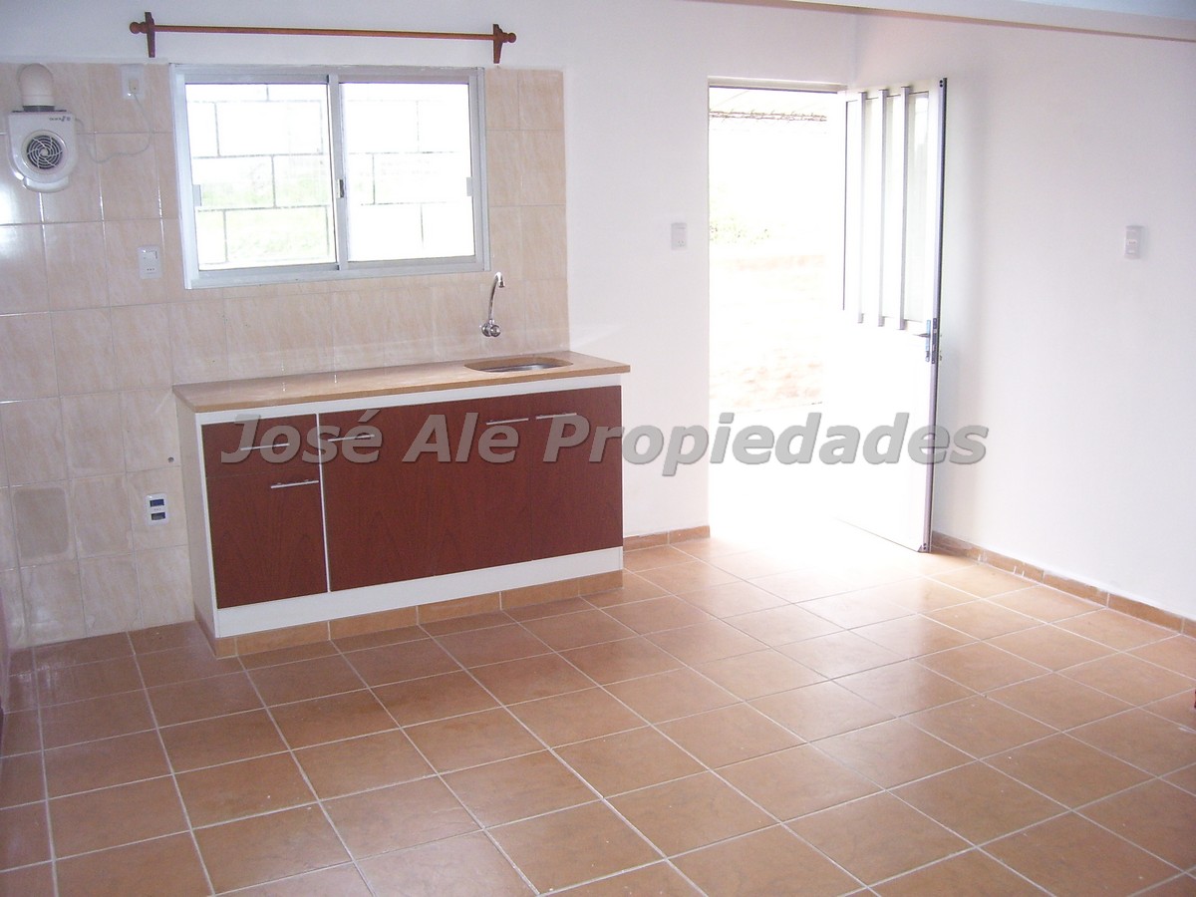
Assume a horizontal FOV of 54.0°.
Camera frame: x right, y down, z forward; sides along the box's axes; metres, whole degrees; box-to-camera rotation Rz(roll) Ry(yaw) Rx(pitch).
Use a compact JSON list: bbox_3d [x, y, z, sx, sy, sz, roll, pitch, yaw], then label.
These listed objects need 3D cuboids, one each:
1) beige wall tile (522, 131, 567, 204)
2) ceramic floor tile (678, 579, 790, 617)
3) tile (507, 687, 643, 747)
[{"bbox_3d":[-0.223,-1.138,4.793,0.200,0.300,0.008,-7,13,-26],"label":"beige wall tile"},{"bbox_3d":[0.522,0.590,4.567,0.328,0.010,0.328,-7,13,-26],"label":"ceramic floor tile"},{"bbox_3d":[-0.064,0.812,3.554,0.328,0.010,0.328,-7,13,-26],"label":"tile"}]

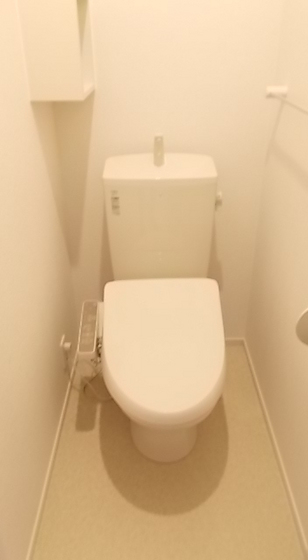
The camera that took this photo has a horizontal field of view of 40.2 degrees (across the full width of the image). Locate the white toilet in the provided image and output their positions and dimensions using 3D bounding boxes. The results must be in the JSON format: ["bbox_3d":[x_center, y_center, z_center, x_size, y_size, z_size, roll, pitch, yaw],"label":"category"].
[{"bbox_3d":[0.024,0.126,1.387,0.390,0.870,0.790,-1,30,0],"label":"white toilet"}]

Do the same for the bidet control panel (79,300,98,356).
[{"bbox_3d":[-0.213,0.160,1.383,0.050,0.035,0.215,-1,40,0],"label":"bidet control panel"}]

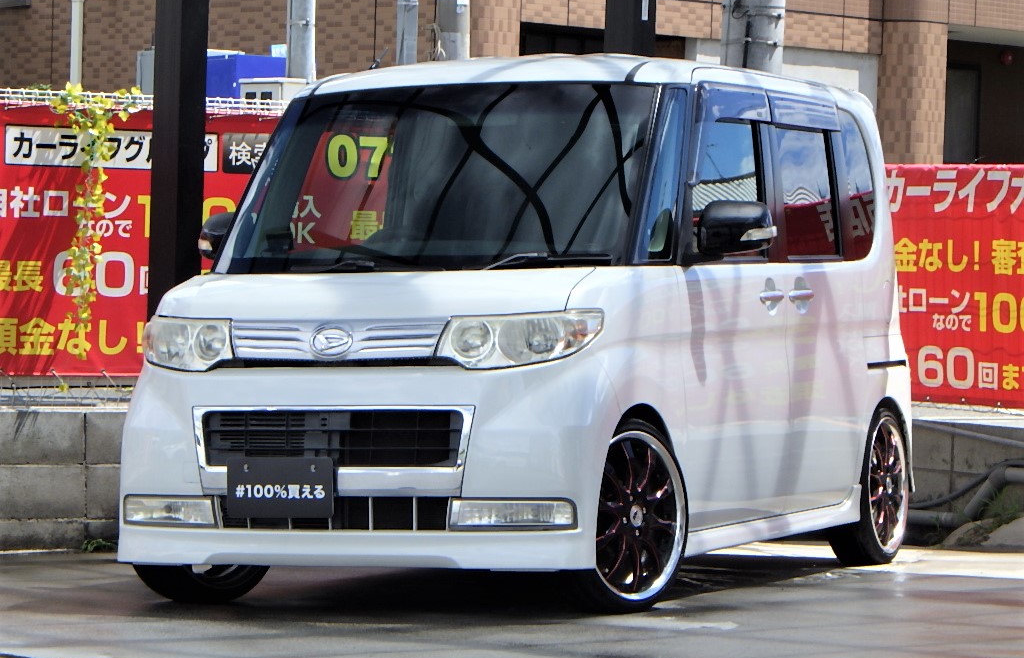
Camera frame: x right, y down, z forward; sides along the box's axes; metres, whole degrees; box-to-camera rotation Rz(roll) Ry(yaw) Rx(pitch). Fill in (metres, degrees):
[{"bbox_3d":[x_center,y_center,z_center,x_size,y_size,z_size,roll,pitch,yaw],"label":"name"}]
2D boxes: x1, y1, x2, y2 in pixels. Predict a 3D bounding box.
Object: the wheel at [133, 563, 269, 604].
[{"bbox_3d":[-0.868,0.543,10.054,0.175,0.535,0.535,-1,-1,37],"label":"wheel"}]

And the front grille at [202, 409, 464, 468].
[{"bbox_3d":[-0.490,0.306,9.334,0.800,0.160,0.090,-1,-1,23],"label":"front grille"}]

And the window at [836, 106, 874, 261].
[{"bbox_3d":[1.157,-0.488,11.562,0.060,0.530,0.370,-7,-3,22],"label":"window"}]

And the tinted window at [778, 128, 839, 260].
[{"bbox_3d":[0.970,-0.454,11.098,0.050,0.470,0.620,-7,-3,22],"label":"tinted window"}]

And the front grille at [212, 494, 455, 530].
[{"bbox_3d":[-0.488,0.508,9.331,0.710,0.105,0.090,-1,-1,23],"label":"front grille"}]

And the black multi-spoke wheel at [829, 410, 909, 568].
[{"bbox_3d":[1.233,0.548,11.873,0.175,0.535,0.535,-1,-1,23],"label":"black multi-spoke wheel"}]

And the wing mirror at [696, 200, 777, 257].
[{"bbox_3d":[0.658,-0.294,9.932,0.230,0.175,0.130,-1,-1,23],"label":"wing mirror"}]

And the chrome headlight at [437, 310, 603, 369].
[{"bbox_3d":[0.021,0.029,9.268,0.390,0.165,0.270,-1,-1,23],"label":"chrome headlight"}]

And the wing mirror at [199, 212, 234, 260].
[{"bbox_3d":[-0.882,-0.273,10.576,0.230,0.175,0.130,-1,-1,23],"label":"wing mirror"}]

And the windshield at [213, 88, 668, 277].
[{"bbox_3d":[-0.218,-0.442,10.007,1.320,0.660,0.130,-1,-35,23],"label":"windshield"}]

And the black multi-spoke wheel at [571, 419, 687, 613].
[{"bbox_3d":[0.281,0.528,9.594,0.175,0.535,0.535,-1,-1,37],"label":"black multi-spoke wheel"}]

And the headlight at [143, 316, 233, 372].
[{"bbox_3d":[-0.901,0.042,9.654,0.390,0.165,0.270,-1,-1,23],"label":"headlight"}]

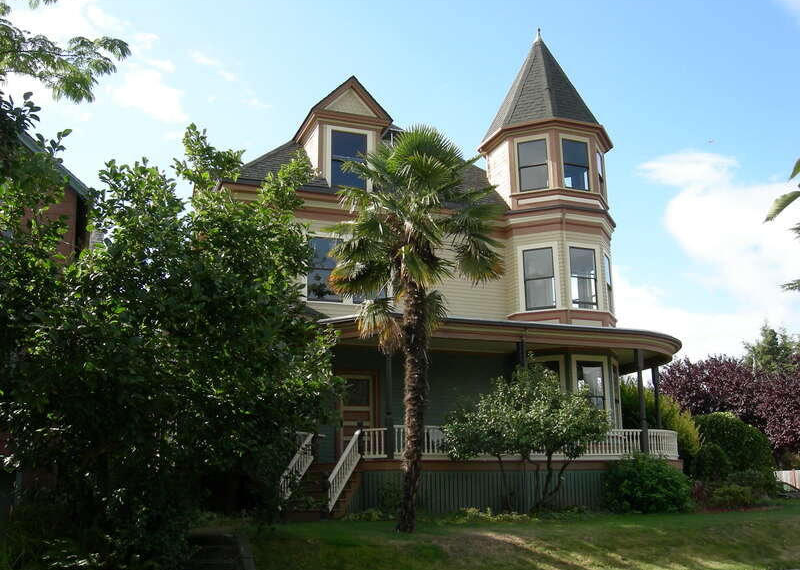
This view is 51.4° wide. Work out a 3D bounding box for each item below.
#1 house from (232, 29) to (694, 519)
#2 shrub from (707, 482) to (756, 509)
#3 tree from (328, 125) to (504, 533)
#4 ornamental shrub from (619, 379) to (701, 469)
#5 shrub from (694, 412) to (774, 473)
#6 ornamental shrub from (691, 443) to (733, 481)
[{"bbox_3d":[0.153,-0.441,26.147,13.100,14.070,14.300,4,-13,-22],"label":"house"},{"bbox_3d":[7.984,5.056,19.984,1.150,0.560,1.090,-5,-13,21],"label":"shrub"},{"bbox_3d":[0.335,0.616,15.516,3.360,7.620,3.290,-1,-12,1],"label":"tree"},{"bbox_3d":[8.318,4.866,26.570,2.630,3.690,2.500,-4,-13,17],"label":"ornamental shrub"},{"bbox_3d":[10.673,5.355,26.465,2.550,2.640,2.420,-5,-13,21],"label":"shrub"},{"bbox_3d":[8.901,5.323,23.711,1.200,1.580,1.140,-5,-13,20],"label":"ornamental shrub"}]

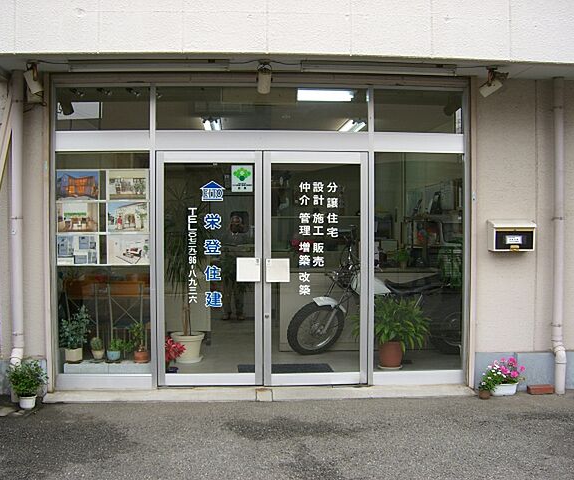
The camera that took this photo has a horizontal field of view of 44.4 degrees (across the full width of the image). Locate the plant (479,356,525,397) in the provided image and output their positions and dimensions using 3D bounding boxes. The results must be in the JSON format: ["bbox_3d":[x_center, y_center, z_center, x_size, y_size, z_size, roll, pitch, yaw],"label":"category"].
[{"bbox_3d":[1.766,1.123,5.770,0.386,0.322,0.270,0,2,-4],"label":"plant"}]

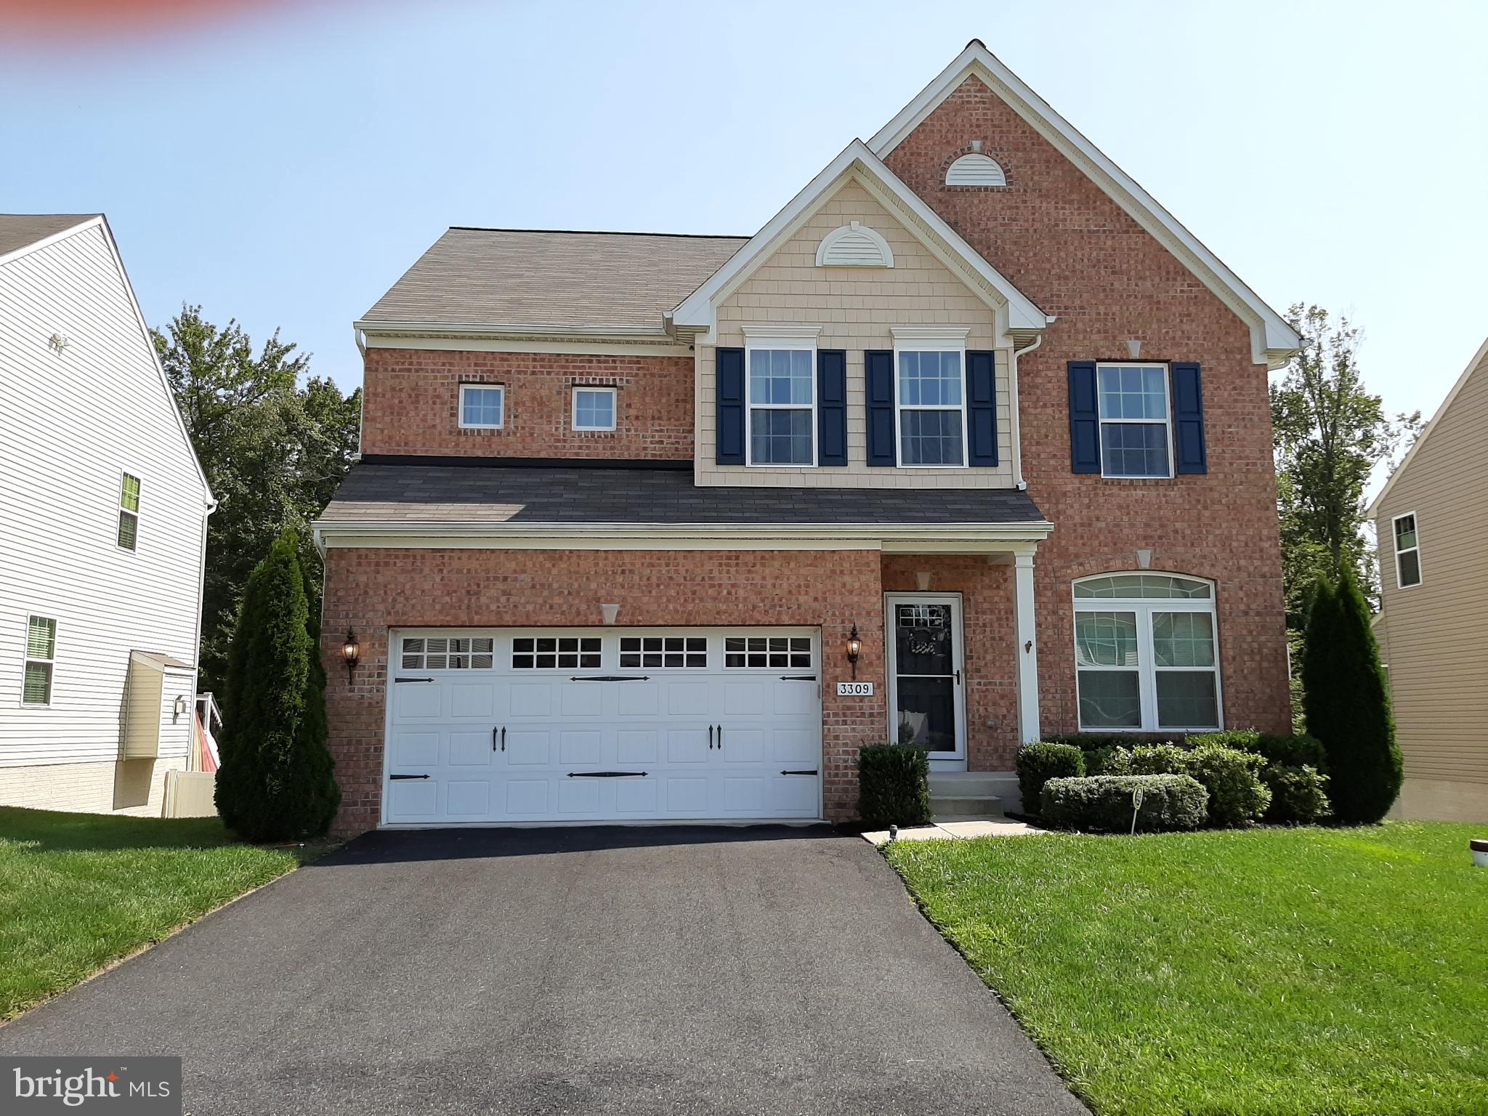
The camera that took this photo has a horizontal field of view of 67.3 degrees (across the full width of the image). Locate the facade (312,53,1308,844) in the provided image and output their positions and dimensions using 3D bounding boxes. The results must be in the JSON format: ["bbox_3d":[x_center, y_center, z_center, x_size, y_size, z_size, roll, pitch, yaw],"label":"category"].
[{"bbox_3d":[1.124,-1.862,14.000,11.806,10.116,1.500,0,-9,-3],"label":"facade"}]

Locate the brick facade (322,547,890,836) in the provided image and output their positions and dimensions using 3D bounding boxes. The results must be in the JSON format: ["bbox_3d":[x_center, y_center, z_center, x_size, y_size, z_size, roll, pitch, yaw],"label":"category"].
[{"bbox_3d":[-1.561,1.486,12.788,6.348,3.156,0.350,0,-9,-3],"label":"brick facade"}]

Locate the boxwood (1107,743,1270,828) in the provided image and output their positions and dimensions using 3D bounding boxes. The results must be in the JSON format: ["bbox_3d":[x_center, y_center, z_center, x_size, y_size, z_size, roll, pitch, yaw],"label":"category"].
[{"bbox_3d":[4.813,2.427,12.110,1.659,0.824,1.000,0,-9,-3],"label":"boxwood"}]

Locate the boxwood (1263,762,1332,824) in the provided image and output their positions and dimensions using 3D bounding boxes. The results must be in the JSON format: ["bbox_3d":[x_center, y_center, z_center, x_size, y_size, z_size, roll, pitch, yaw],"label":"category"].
[{"bbox_3d":[6.049,2.569,12.299,0.714,0.587,0.750,0,-9,-3],"label":"boxwood"}]

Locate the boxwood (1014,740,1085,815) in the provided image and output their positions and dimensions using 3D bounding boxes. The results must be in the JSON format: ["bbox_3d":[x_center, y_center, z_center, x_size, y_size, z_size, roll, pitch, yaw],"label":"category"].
[{"bbox_3d":[3.351,2.430,12.243,0.677,0.787,0.780,0,-9,-3],"label":"boxwood"}]

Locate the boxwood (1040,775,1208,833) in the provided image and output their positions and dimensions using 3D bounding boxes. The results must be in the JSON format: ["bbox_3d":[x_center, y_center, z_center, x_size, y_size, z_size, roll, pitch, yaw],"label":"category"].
[{"bbox_3d":[3.890,2.491,11.450,1.625,0.507,0.900,0,-9,-3],"label":"boxwood"}]

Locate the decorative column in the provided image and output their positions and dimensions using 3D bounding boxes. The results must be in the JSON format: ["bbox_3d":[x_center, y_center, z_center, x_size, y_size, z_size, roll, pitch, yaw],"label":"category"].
[{"bbox_3d":[3.312,1.231,13.080,0.240,2.668,0.240,0,-9,-3],"label":"decorative column"}]

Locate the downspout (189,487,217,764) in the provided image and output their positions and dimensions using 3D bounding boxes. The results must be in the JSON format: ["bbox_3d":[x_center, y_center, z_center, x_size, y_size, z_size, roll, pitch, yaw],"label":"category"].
[{"bbox_3d":[-11.863,1.768,24.562,0.150,6.500,0.450,0,-9,-3],"label":"downspout"}]

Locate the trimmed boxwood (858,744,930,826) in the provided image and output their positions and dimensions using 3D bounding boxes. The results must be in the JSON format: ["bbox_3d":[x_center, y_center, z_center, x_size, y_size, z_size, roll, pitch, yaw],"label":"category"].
[{"bbox_3d":[1.631,2.449,12.109,0.766,0.844,0.750,0,-9,-3],"label":"trimmed boxwood"}]

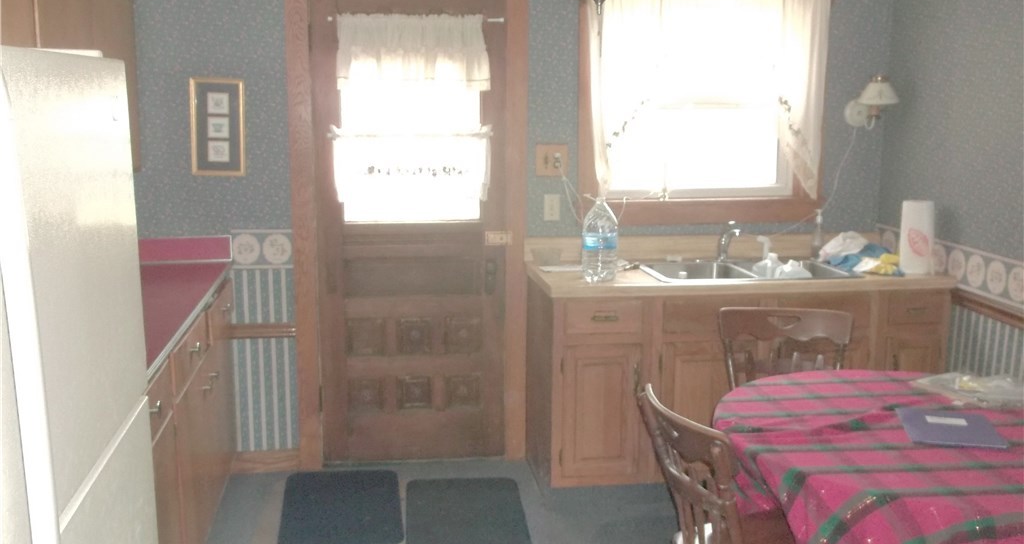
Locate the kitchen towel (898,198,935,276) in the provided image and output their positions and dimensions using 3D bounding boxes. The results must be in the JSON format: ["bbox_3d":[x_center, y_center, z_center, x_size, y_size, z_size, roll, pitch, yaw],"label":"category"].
[{"bbox_3d":[1.659,-0.146,4.028,0.145,0.290,0.145,-1,11,-8],"label":"kitchen towel"}]

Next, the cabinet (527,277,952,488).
[{"bbox_3d":[0.927,0.428,4.189,1.640,0.910,0.600,-1,11,-8],"label":"cabinet"}]

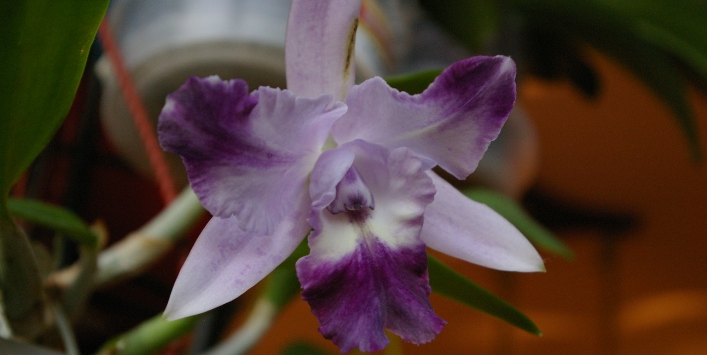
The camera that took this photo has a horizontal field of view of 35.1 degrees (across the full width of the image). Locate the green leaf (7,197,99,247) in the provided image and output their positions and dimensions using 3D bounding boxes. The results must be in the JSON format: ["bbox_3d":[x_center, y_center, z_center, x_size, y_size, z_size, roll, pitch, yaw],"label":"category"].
[{"bbox_3d":[-0.112,0.016,0.415,0.035,0.008,0.011,18,0,0],"label":"green leaf"}]

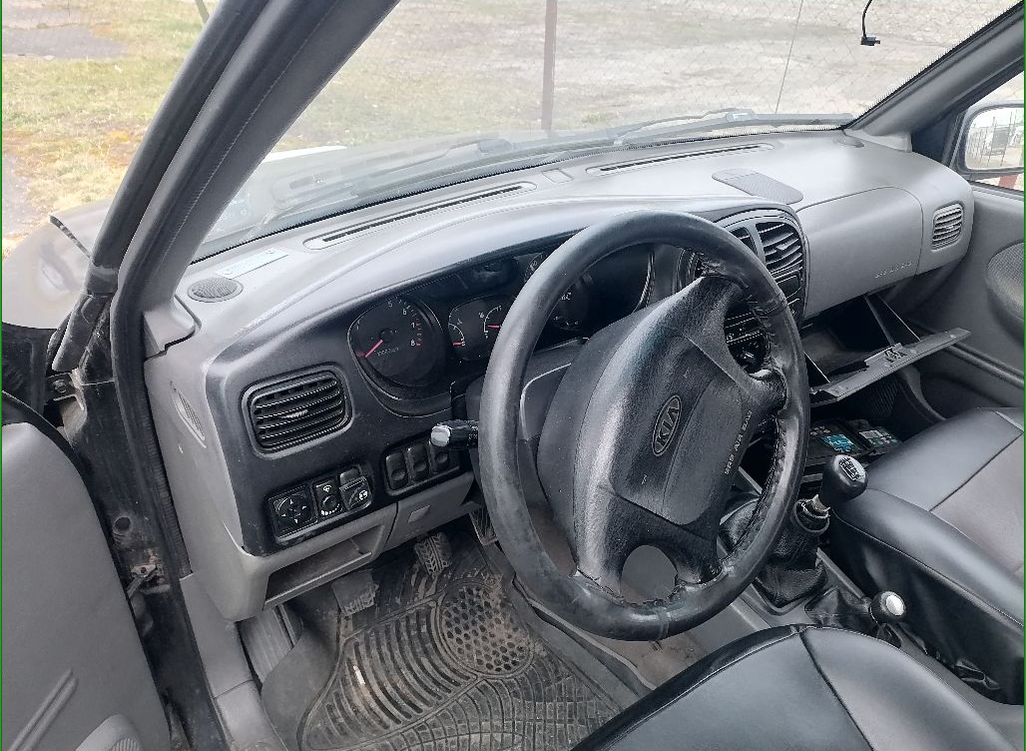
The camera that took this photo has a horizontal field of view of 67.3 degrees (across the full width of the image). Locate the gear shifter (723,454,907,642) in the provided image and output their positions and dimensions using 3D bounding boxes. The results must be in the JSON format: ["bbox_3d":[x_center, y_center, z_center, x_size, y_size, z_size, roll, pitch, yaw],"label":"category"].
[{"bbox_3d":[0.413,0.194,1.032,0.145,0.240,0.280,-19,37,-29],"label":"gear shifter"}]

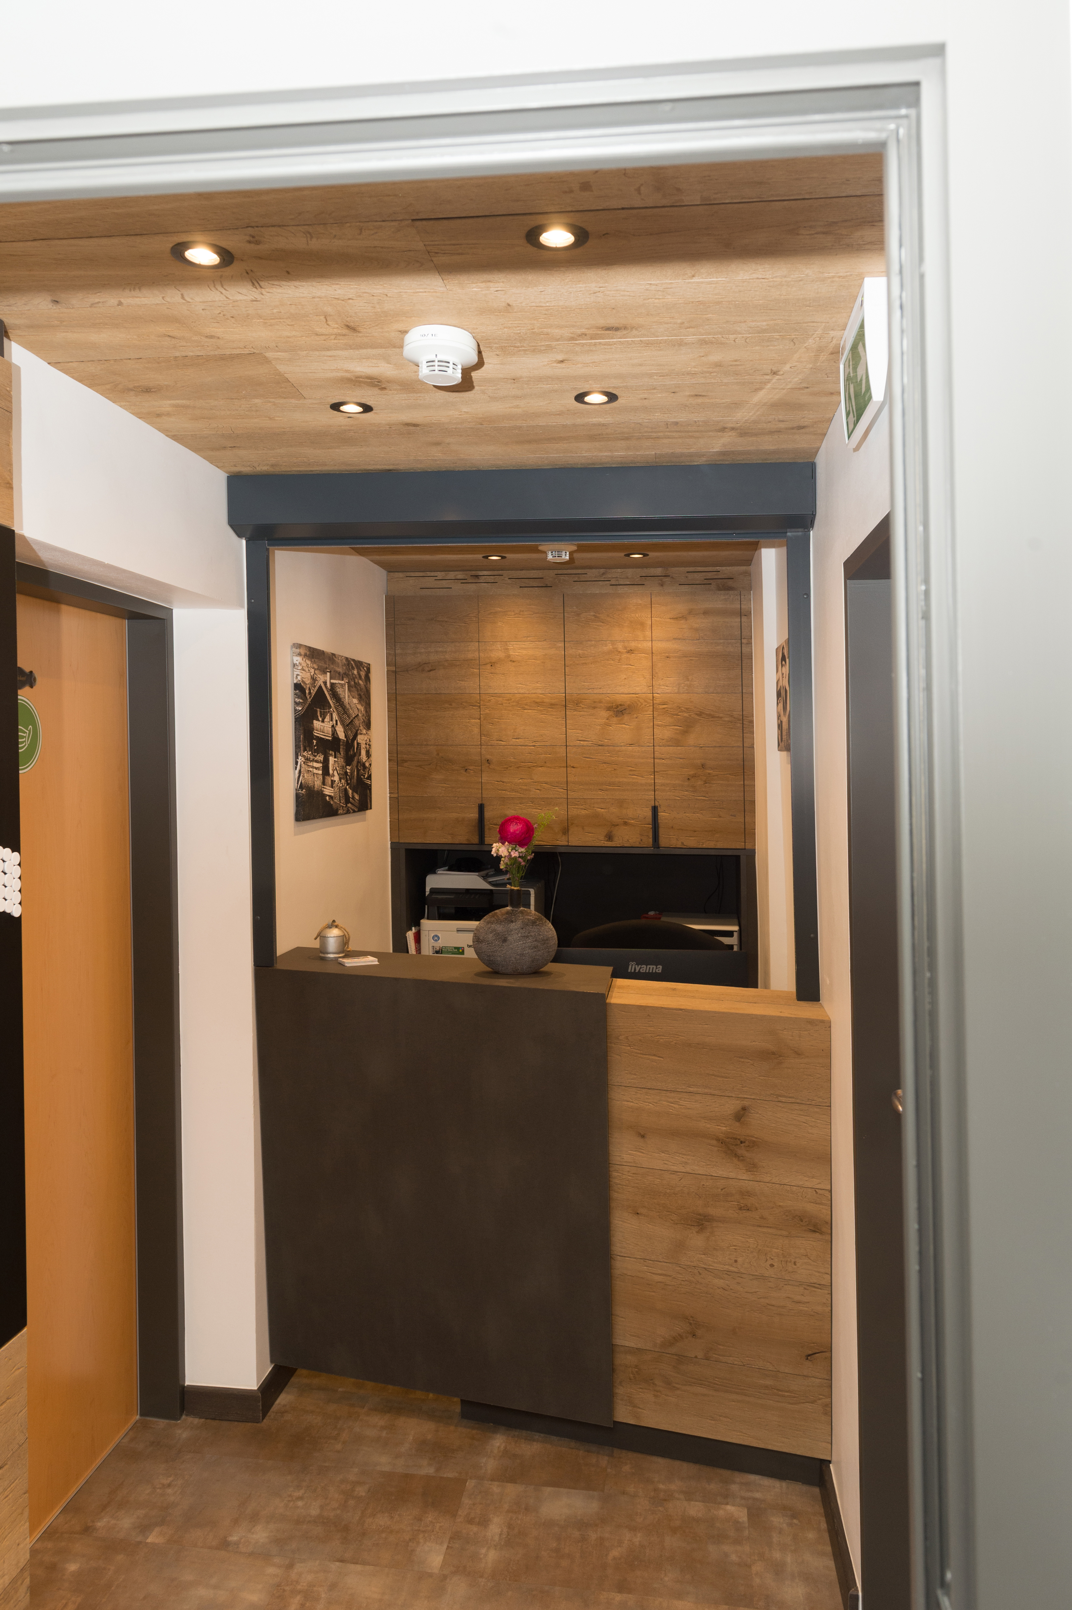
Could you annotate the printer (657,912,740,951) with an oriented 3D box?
[{"bbox_3d":[0.605,0.538,3.952,0.285,0.250,0.350,0,2,9],"label":"printer"}]

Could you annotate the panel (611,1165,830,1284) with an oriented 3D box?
[{"bbox_3d":[0.423,0.963,2.480,0.500,0.218,0.030,0,2,17],"label":"panel"}]

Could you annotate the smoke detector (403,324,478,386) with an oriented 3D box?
[{"bbox_3d":[-0.153,-0.715,1.723,0.118,0.064,0.118,0,2,0],"label":"smoke detector"}]

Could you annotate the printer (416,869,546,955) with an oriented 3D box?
[{"bbox_3d":[-0.183,0.458,4.122,0.410,0.410,0.440,0,2,9],"label":"printer"}]

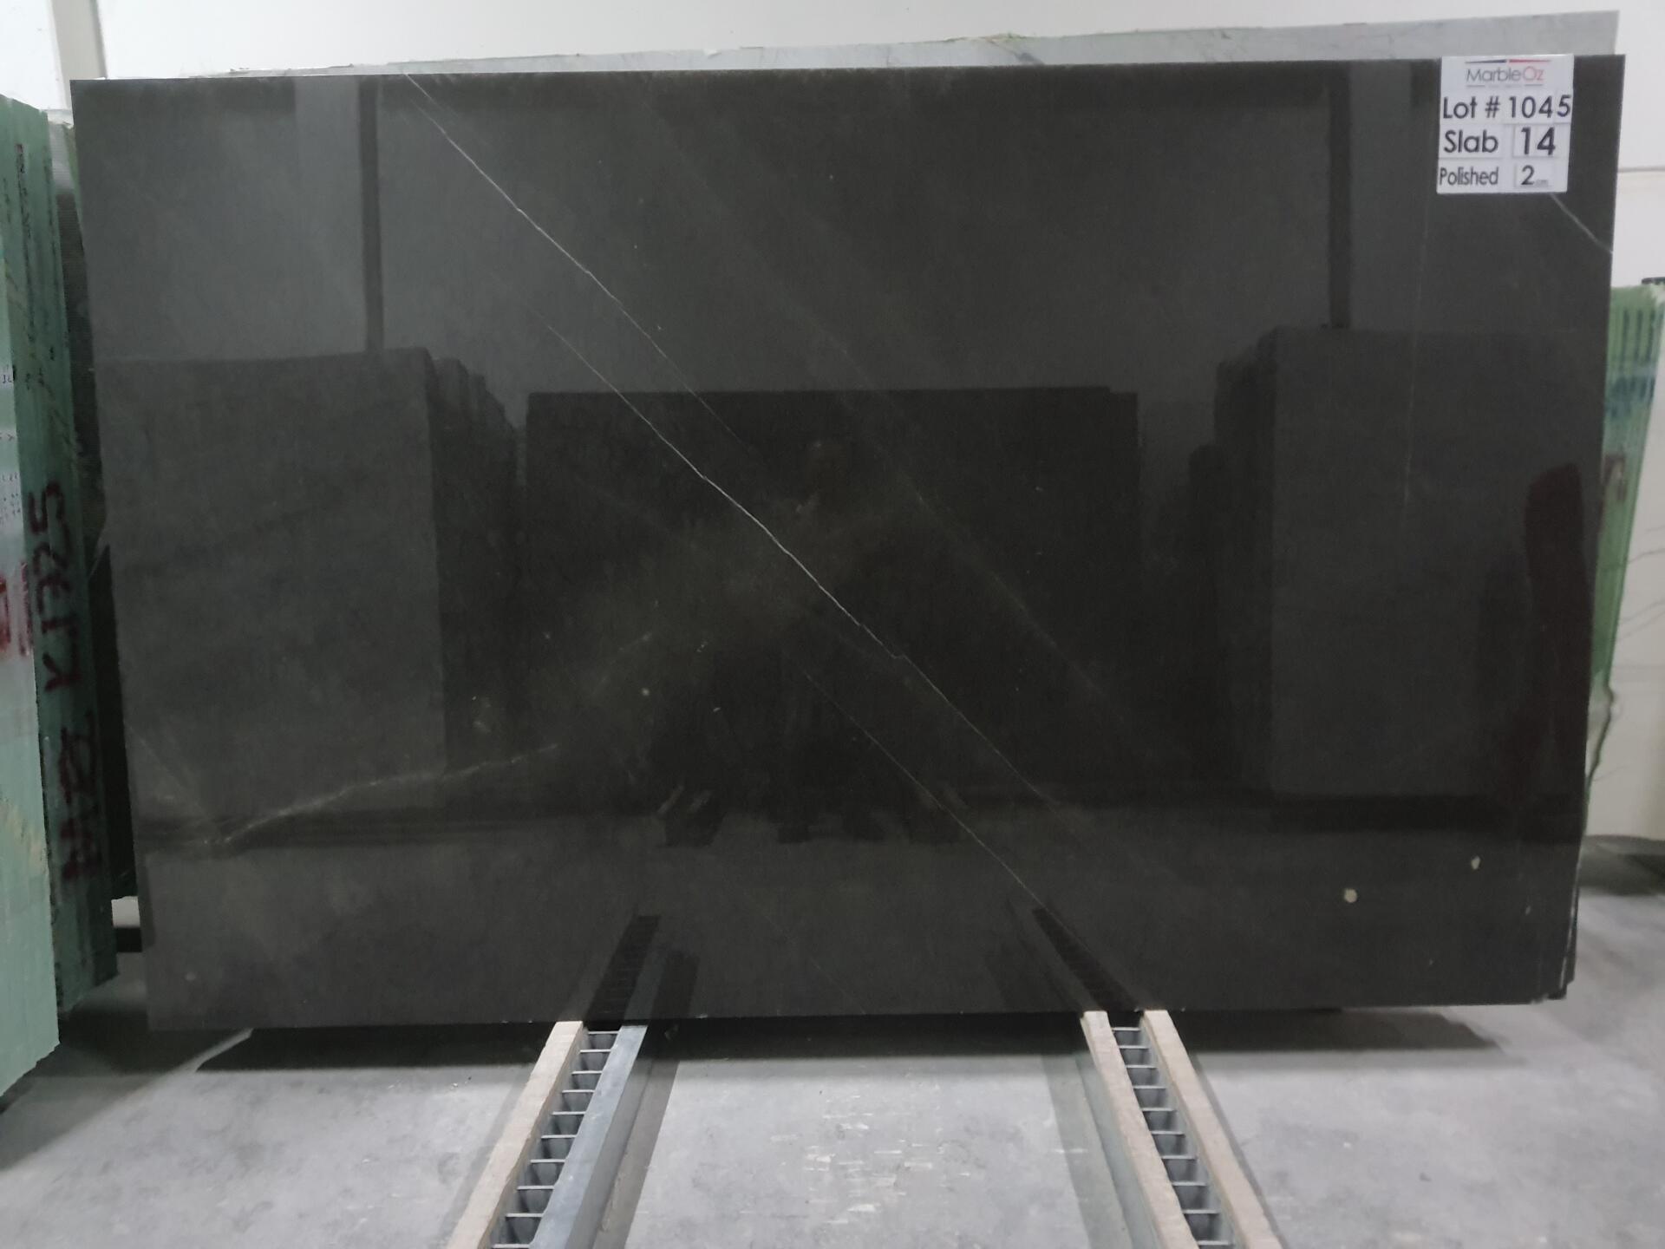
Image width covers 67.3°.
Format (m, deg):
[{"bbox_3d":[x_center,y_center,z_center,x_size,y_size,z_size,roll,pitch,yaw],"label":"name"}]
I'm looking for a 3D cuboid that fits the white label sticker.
[{"bbox_3d":[1.316,-0.977,2.446,0.257,0.257,0.008,-1,8,0],"label":"white label sticker"}]

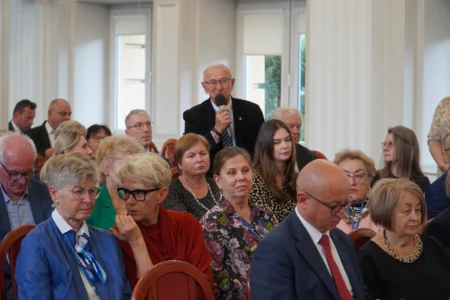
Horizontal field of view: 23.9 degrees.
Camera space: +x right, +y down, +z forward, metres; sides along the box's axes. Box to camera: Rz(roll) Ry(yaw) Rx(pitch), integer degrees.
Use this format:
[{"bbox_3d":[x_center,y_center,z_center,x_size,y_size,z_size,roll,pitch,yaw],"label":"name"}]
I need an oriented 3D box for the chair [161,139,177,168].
[{"bbox_3d":[-0.313,0.399,9.144,0.540,0.960,0.450,5,6,45],"label":"chair"}]

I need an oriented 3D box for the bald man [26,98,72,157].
[{"bbox_3d":[-1.233,0.262,8.284,0.780,1.330,0.540,4,5,40],"label":"bald man"}]

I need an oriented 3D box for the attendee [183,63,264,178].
[{"bbox_3d":[-0.033,0.303,6.711,0.540,1.680,0.360,1,4,-3],"label":"attendee"}]

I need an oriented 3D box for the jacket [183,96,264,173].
[{"bbox_3d":[-0.014,0.039,6.677,0.530,0.760,0.320,1,4,-3],"label":"jacket"}]

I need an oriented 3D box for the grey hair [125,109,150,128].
[{"bbox_3d":[-0.572,-0.201,6.900,0.165,0.140,0.190,-3,5,-40],"label":"grey hair"}]

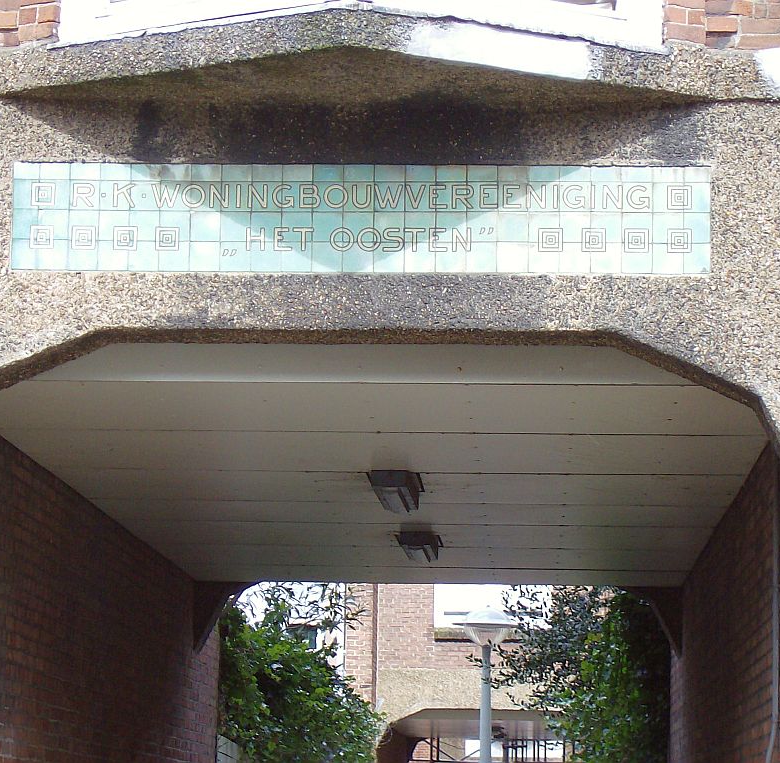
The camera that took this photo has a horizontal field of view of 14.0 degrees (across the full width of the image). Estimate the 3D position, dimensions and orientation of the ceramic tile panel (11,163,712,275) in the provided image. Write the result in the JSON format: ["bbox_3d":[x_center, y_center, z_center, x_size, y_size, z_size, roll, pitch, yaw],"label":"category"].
[{"bbox_3d":[-0.102,-0.548,10.756,2.360,0.370,0.030,0,-8,3],"label":"ceramic tile panel"}]

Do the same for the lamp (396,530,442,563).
[{"bbox_3d":[0.154,0.875,16.783,0.220,0.085,0.900,0,-8,3],"label":"lamp"}]

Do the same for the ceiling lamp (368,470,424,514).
[{"bbox_3d":[0.030,0.486,14.054,0.220,0.085,0.900,0,-8,3],"label":"ceiling lamp"}]

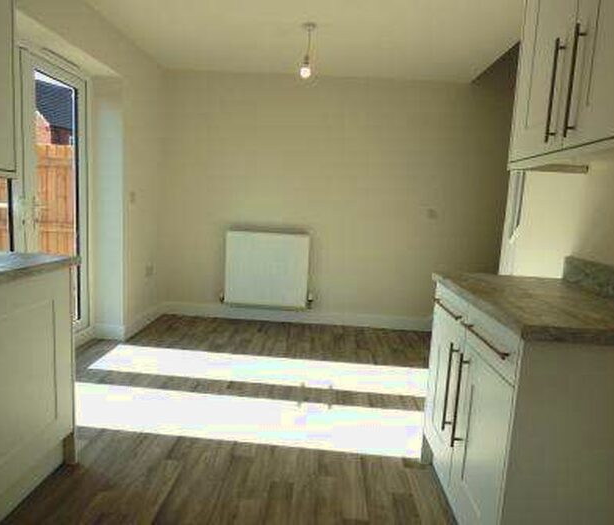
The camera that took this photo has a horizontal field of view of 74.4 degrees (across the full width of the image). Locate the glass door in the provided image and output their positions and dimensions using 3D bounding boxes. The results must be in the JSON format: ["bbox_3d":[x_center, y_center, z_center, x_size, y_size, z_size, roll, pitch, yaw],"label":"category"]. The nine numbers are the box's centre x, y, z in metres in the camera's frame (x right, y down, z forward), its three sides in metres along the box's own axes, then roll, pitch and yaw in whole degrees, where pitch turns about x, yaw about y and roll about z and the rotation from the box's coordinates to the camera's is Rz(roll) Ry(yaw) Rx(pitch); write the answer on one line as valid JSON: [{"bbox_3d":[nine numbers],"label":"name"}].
[{"bbox_3d":[-1.728,-0.366,2.780,0.070,1.859,0.658,3,8,2],"label":"glass door"}]

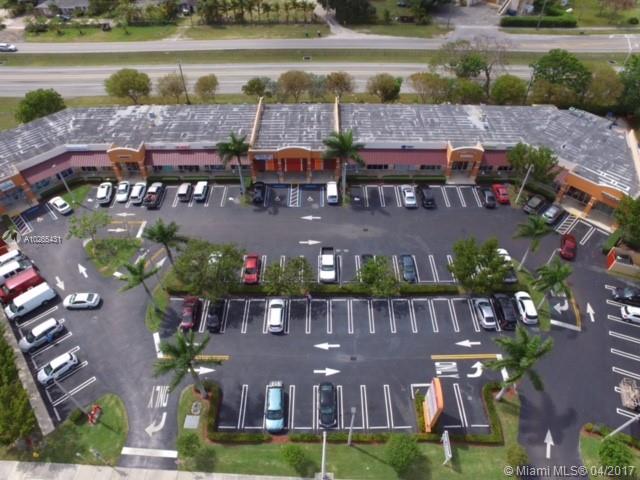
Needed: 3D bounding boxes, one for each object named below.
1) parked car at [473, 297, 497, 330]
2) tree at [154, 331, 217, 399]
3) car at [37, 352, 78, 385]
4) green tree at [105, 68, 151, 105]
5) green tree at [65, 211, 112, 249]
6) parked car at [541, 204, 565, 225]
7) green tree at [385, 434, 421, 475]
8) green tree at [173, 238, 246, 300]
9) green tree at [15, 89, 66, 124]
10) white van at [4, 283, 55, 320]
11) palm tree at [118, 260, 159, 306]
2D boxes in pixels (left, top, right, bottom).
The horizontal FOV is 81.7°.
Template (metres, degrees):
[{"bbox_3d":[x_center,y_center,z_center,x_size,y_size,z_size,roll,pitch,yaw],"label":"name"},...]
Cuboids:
[{"bbox_3d":[22.070,9.529,49.289,1.800,1.450,4.550,0,46,0],"label":"parked car"},{"bbox_3d":[-12.914,14.765,39.189,5.900,10.900,5.900,0,48,0],"label":"tree"},{"bbox_3d":[-31.725,15.551,44.886,4.550,1.620,1.840,-32,56,-25],"label":"car"},{"bbox_3d":[-45.000,-34.980,87.579,9.600,8.200,9.200,0,46,0],"label":"green tree"},{"bbox_3d":[-34.875,-1.432,56.961,5.400,6.300,5.400,0,48,0],"label":"green tree"},{"bbox_3d":[39.857,-4.562,62.827,4.350,1.550,1.800,-35,55,-29],"label":"parked car"},{"bbox_3d":[8.280,21.529,37.115,3.400,3.600,3.400,0,50,0],"label":"green tree"},{"bbox_3d":[-14.900,4.217,50.144,9.200,7.600,7.600,0,46,0],"label":"green tree"},{"bbox_3d":[-60.944,-28.872,81.067,9.200,7.300,9.200,0,48,0],"label":"green tree"},{"bbox_3d":[-39.775,8.493,50.950,5.600,2.100,2.000,-32,55,-25],"label":"white van"},{"bbox_3d":[-22.586,6.407,47.864,4.600,6.800,4.600,0,50,0],"label":"palm tree"}]

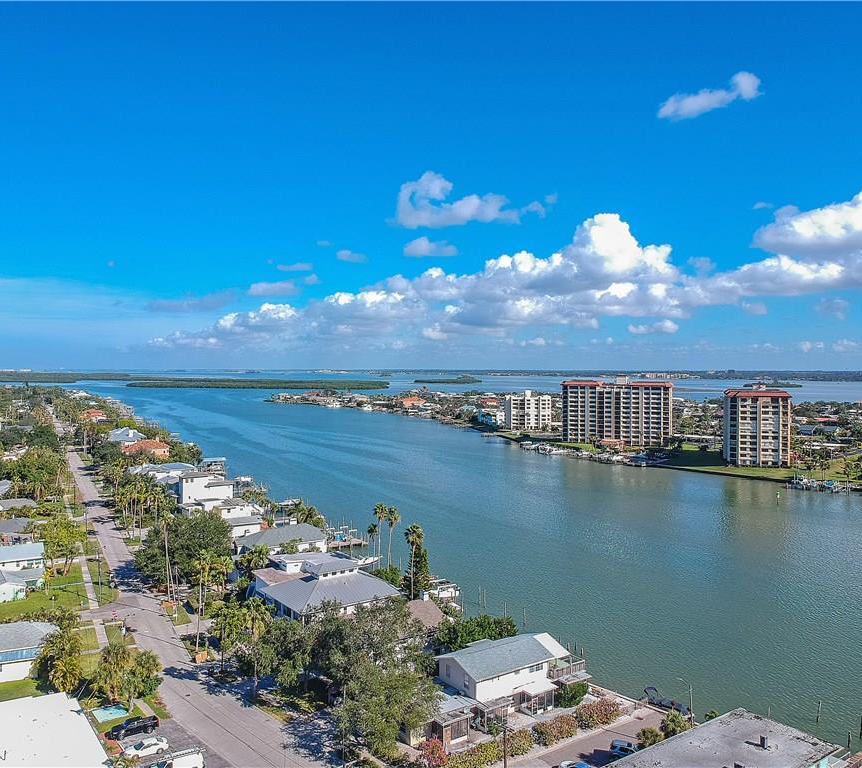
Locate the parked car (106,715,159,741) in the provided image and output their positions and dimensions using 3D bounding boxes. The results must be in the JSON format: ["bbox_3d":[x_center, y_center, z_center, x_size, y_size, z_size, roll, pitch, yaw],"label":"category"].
[{"bbox_3d":[-36.987,42.601,92.178,5.600,1.830,1.970,-1,1,-33],"label":"parked car"}]

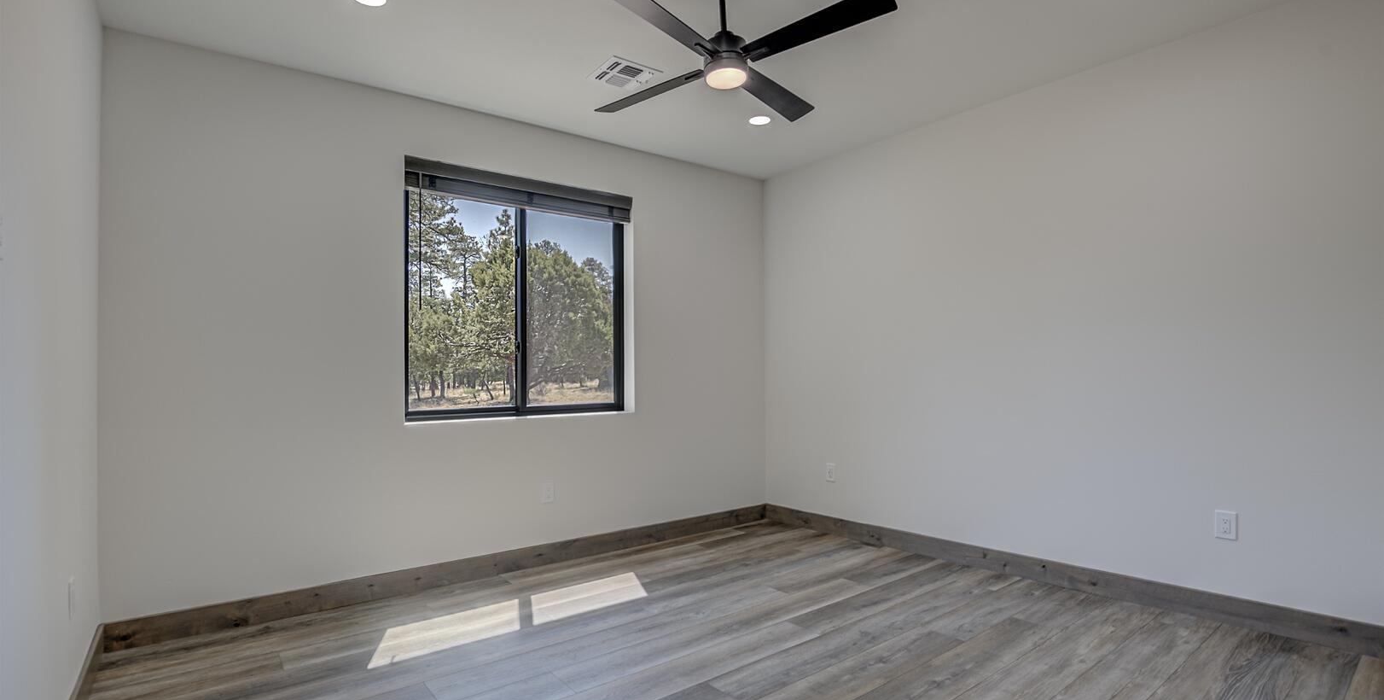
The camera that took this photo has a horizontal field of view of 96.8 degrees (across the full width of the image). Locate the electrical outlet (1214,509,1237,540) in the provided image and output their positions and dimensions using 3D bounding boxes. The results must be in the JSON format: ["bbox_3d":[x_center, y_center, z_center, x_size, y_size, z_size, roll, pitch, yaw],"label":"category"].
[{"bbox_3d":[2.436,0.801,2.804,0.010,0.120,0.074,1,-3,-39],"label":"electrical outlet"}]

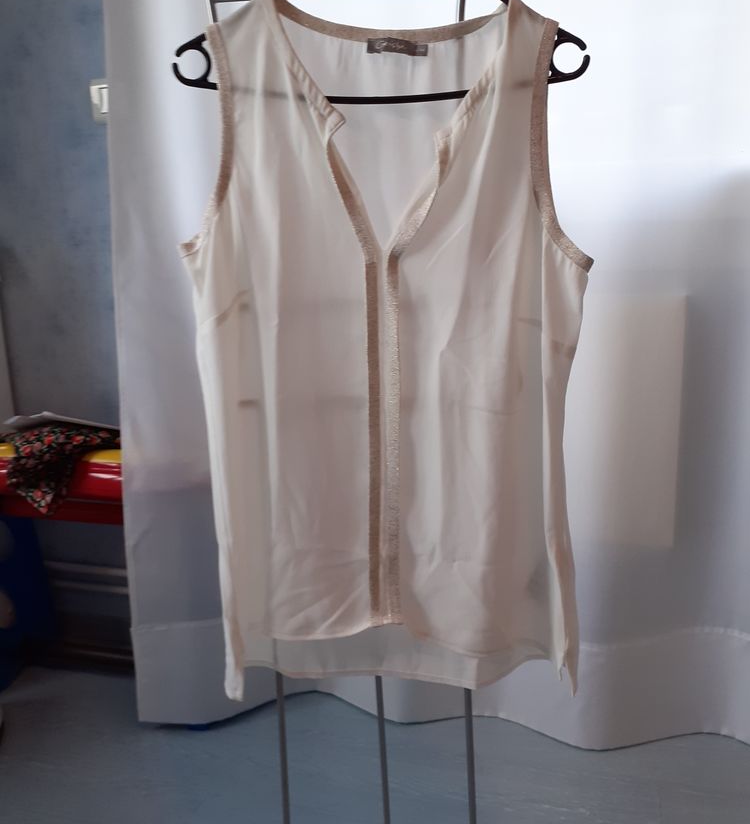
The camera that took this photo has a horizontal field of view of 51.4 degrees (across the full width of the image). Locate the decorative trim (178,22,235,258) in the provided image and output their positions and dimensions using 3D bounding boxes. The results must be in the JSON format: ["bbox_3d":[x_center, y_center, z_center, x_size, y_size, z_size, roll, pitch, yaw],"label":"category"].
[{"bbox_3d":[-0.171,-0.275,0.790,0.058,0.240,0.040,0,5,3],"label":"decorative trim"}]

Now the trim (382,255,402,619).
[{"bbox_3d":[0.018,0.024,0.800,0.018,0.380,0.012,0,5,3],"label":"trim"}]

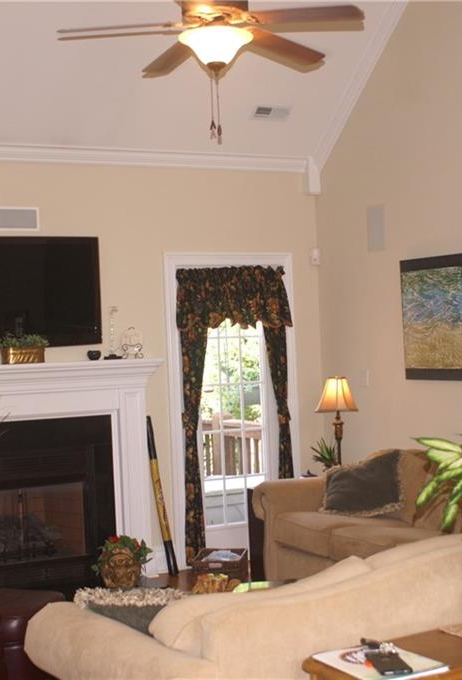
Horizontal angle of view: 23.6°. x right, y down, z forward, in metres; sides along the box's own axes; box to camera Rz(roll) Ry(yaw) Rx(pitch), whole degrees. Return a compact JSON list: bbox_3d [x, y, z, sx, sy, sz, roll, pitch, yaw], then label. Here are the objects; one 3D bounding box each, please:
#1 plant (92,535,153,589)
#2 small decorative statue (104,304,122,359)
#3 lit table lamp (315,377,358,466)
[{"bbox_3d":[-0.658,1.375,6.851,0.330,0.340,0.280,-2,0,-18],"label":"plant"},{"bbox_3d":[-0.762,-0.045,7.126,0.098,0.340,0.085,-2,0,-26],"label":"small decorative statue"},{"bbox_3d":[0.707,0.589,7.432,0.290,0.700,0.290,-2,0,0],"label":"lit table lamp"}]

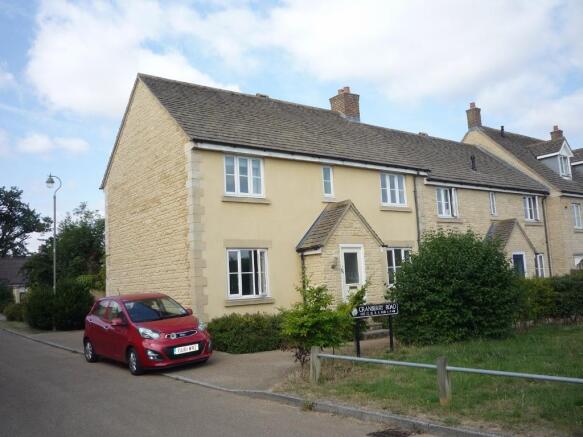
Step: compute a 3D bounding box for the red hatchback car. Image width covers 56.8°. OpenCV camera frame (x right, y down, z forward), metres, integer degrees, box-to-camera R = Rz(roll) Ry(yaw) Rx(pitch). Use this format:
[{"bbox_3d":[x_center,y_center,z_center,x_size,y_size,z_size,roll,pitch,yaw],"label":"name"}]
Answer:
[{"bbox_3d":[-3.139,2.363,11.623,1.620,1.480,3.595,0,-6,-40],"label":"red hatchback car"}]

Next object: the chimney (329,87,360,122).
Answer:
[{"bbox_3d":[2.195,-4.635,22.089,0.830,1.530,0.900,2,-8,-36],"label":"chimney"}]

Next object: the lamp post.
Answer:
[{"bbox_3d":[-9.881,1.340,22.423,0.610,6.600,0.340,2,-8,-36],"label":"lamp post"}]

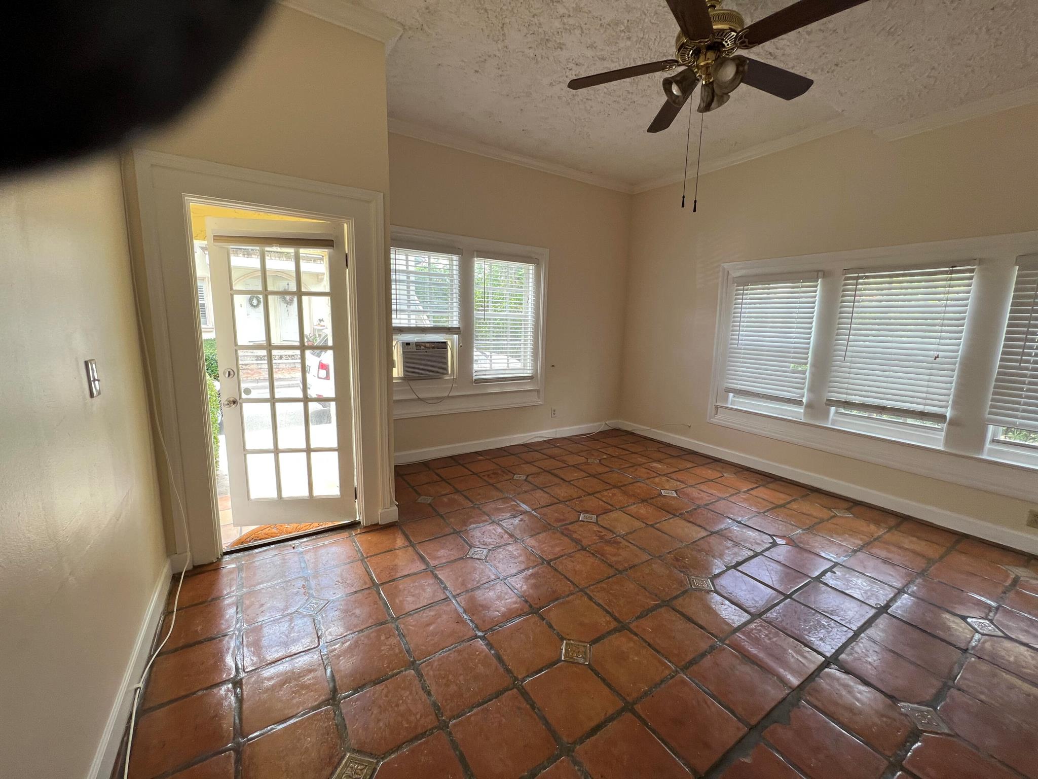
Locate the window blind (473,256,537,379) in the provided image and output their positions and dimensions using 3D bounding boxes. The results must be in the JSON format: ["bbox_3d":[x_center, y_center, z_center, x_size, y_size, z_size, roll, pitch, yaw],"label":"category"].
[{"bbox_3d":[-0.144,-0.789,4.415,0.816,1.372,0.070,-4,10,-32],"label":"window blind"}]

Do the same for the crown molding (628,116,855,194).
[{"bbox_3d":[2.050,-2.355,4.118,0.085,0.080,2.377,-4,10,-32],"label":"crown molding"}]

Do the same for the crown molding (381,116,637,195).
[{"bbox_3d":[0.077,-2.458,4.208,3.308,0.080,0.085,-4,10,-32],"label":"crown molding"}]

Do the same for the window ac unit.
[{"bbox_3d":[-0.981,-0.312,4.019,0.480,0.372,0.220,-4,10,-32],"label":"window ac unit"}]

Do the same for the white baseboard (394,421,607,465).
[{"bbox_3d":[-0.043,0.615,4.697,3.306,0.123,0.020,-4,10,-32],"label":"white baseboard"}]

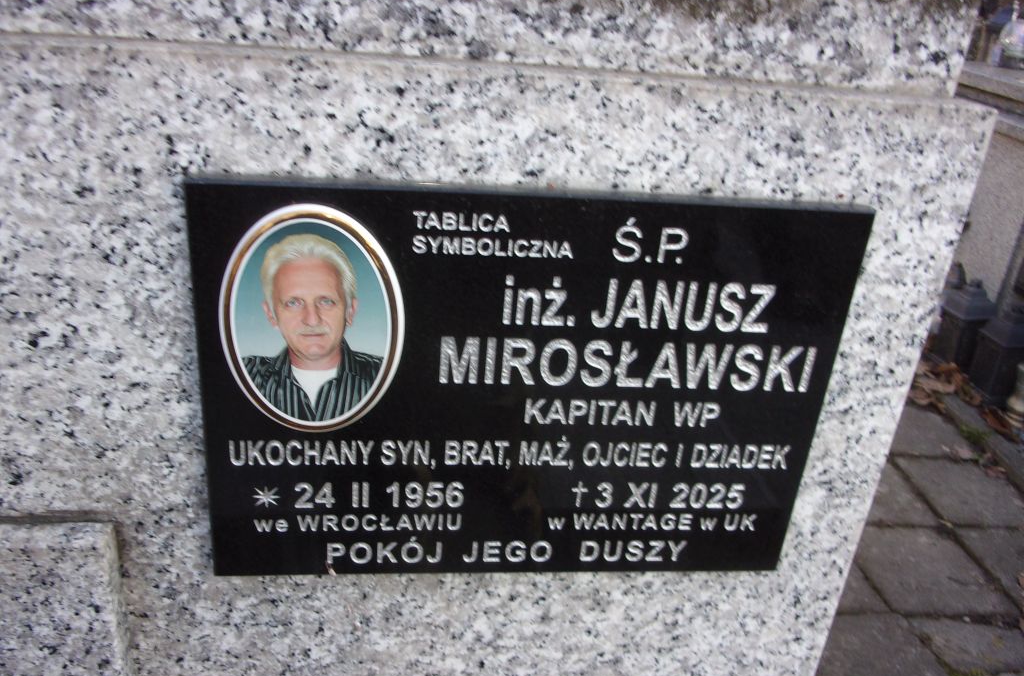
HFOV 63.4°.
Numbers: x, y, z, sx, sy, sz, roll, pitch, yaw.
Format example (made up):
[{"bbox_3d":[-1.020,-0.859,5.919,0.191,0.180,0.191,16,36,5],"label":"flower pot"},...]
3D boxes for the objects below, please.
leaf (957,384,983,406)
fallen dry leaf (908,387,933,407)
[{"bbox_3d":[1.651,0.209,2.990,0.060,0.035,0.100,2,25,-8],"label":"leaf"},{"bbox_3d":[1.450,0.209,2.941,0.080,0.035,0.085,2,25,-8],"label":"fallen dry leaf"}]

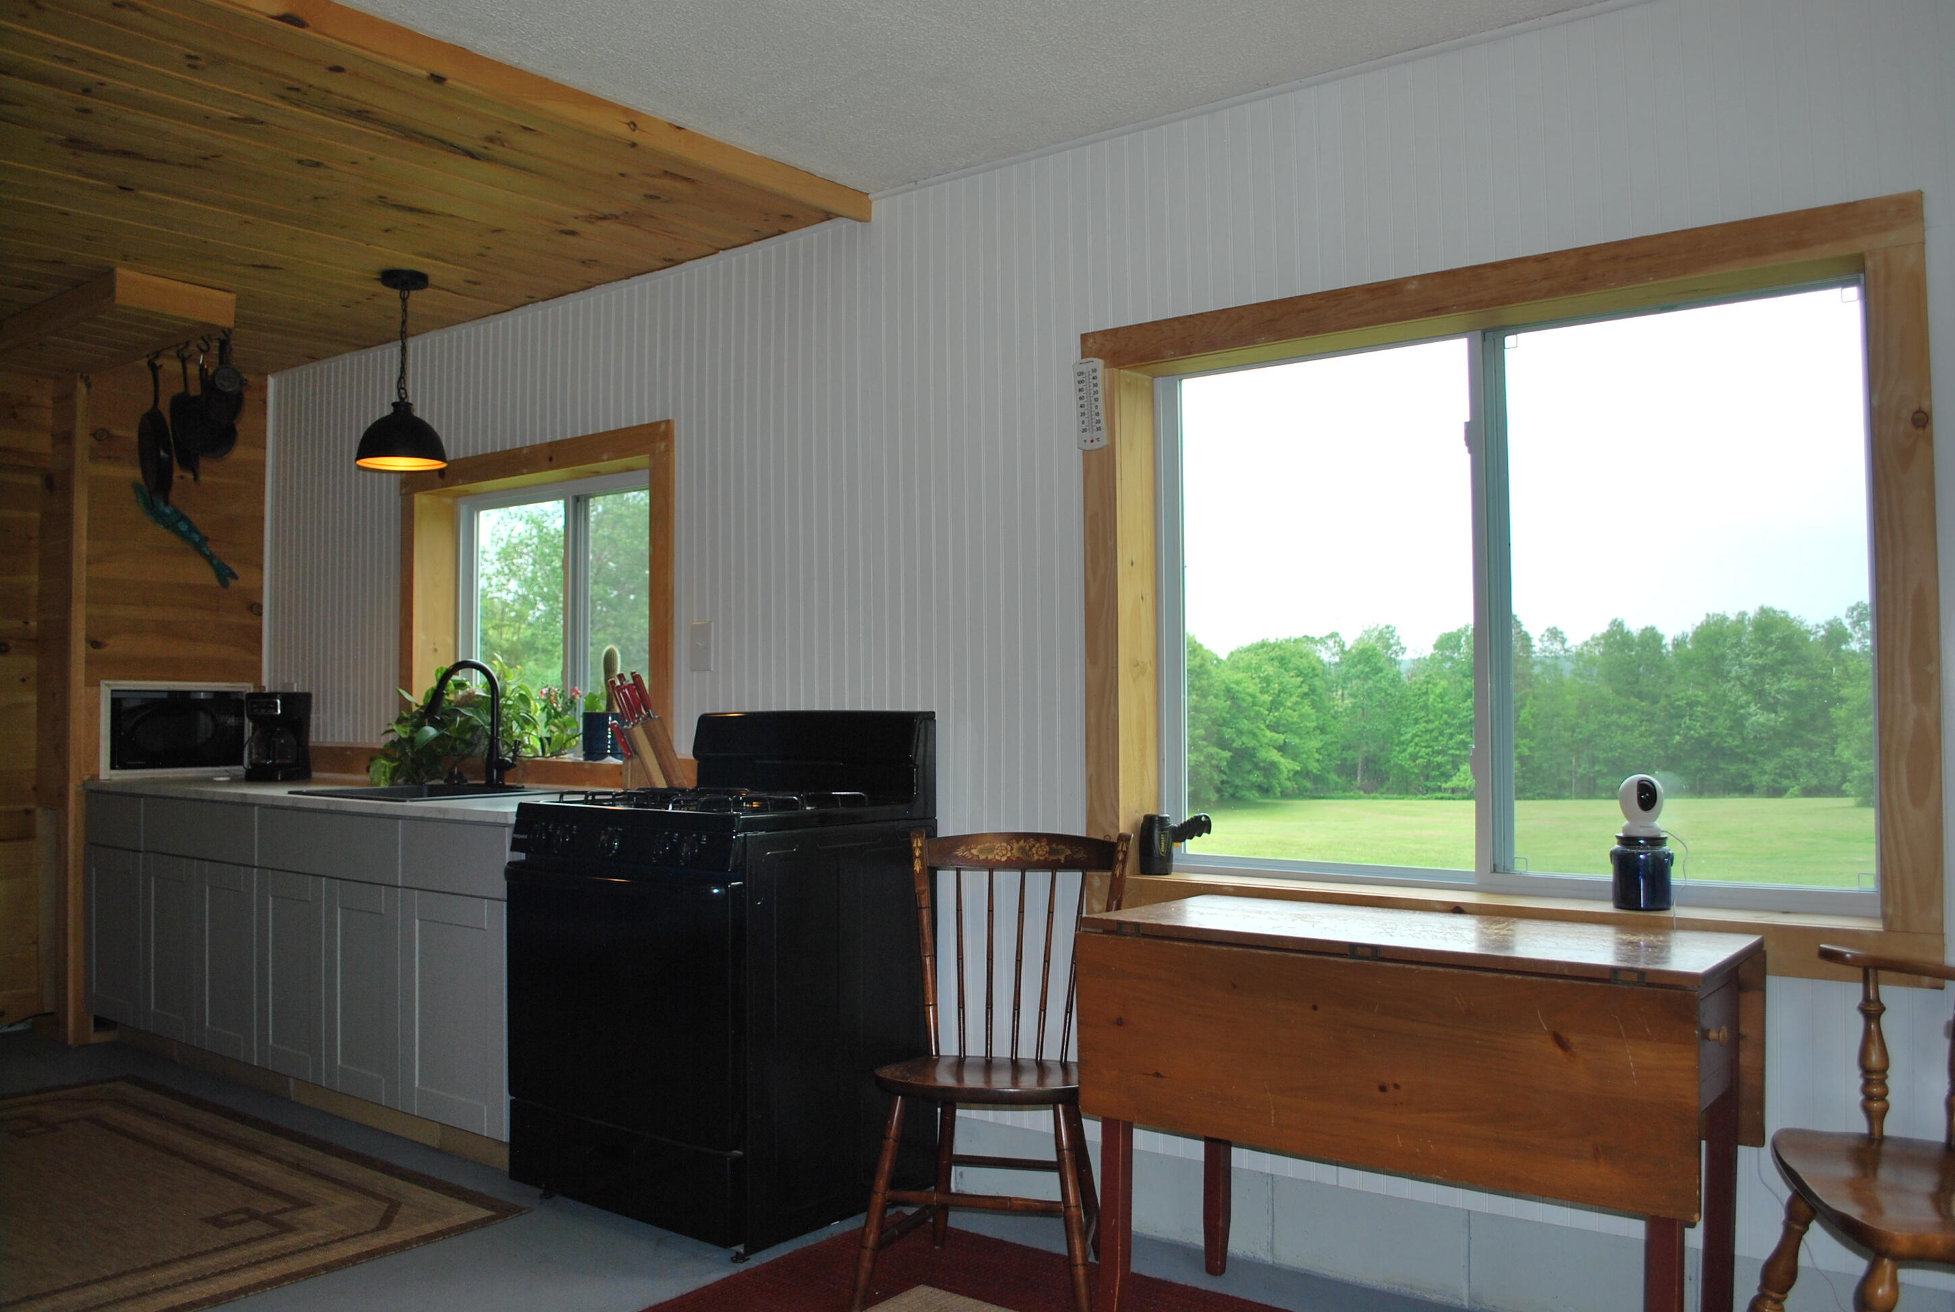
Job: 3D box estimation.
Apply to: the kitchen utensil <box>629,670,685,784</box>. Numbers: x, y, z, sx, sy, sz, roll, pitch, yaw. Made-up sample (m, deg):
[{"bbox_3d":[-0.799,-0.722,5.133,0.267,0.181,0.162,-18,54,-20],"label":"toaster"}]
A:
[{"bbox_3d":[-0.869,0.211,3.933,0.180,0.330,0.110,1,-2,-40],"label":"kitchen utensil"}]

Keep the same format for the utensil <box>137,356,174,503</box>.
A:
[{"bbox_3d":[-2.595,-0.716,4.640,0.070,0.460,0.290,1,-2,-42],"label":"utensil"}]

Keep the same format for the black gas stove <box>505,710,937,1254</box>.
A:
[{"bbox_3d":[-0.614,0.711,3.515,0.769,1.143,0.705,-2,-2,38],"label":"black gas stove"}]

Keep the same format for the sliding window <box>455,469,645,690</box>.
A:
[{"bbox_3d":[-1.287,-0.123,4.662,1.171,0.856,0.080,-2,-2,36],"label":"sliding window"}]

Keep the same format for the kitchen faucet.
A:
[{"bbox_3d":[-1.528,0.204,4.407,0.120,0.391,0.280,-2,-2,38],"label":"kitchen faucet"}]

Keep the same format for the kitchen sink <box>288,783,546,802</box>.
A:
[{"bbox_3d":[-1.612,0.499,4.337,0.634,0.200,0.535,-2,-2,38],"label":"kitchen sink"}]

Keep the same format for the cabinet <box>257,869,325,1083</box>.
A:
[{"bbox_3d":[-1.784,0.912,4.420,0.380,0.576,0.580,-2,-2,38],"label":"cabinet"}]

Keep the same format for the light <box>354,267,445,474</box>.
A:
[{"bbox_3d":[-1.661,-0.825,4.234,0.260,0.560,0.260,-2,-2,36],"label":"light"}]

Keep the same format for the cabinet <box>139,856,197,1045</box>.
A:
[{"bbox_3d":[-2.388,0.917,4.781,0.383,0.582,0.500,-2,-2,36],"label":"cabinet"}]

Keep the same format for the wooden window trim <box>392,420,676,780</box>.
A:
[{"bbox_3d":[-1.355,-0.131,4.558,1.357,1.028,0.170,-2,-2,36],"label":"wooden window trim"}]

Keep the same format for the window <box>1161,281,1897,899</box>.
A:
[{"bbox_3d":[0.984,-0.089,2.934,1.412,1.112,0.090,-2,-2,38],"label":"window"}]

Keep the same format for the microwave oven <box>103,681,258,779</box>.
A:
[{"bbox_3d":[-3.021,0.270,5.417,0.360,0.340,0.530,-2,-2,38],"label":"microwave oven"}]

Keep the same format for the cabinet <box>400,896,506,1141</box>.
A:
[{"bbox_3d":[-1.146,0.895,3.926,0.470,0.576,0.580,-2,-2,38],"label":"cabinet"}]

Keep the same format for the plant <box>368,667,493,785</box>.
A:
[{"bbox_3d":[-1.715,0.220,4.601,0.360,0.370,0.270,-2,-2,36],"label":"plant"}]

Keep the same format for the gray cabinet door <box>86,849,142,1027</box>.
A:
[{"bbox_3d":[-2.839,0.921,4.850,0.395,0.573,0.022,-1,-1,37],"label":"gray cabinet door"}]

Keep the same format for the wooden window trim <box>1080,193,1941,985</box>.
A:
[{"bbox_3d":[0.937,-0.093,2.868,1.619,1.289,0.160,-2,-2,36],"label":"wooden window trim"}]

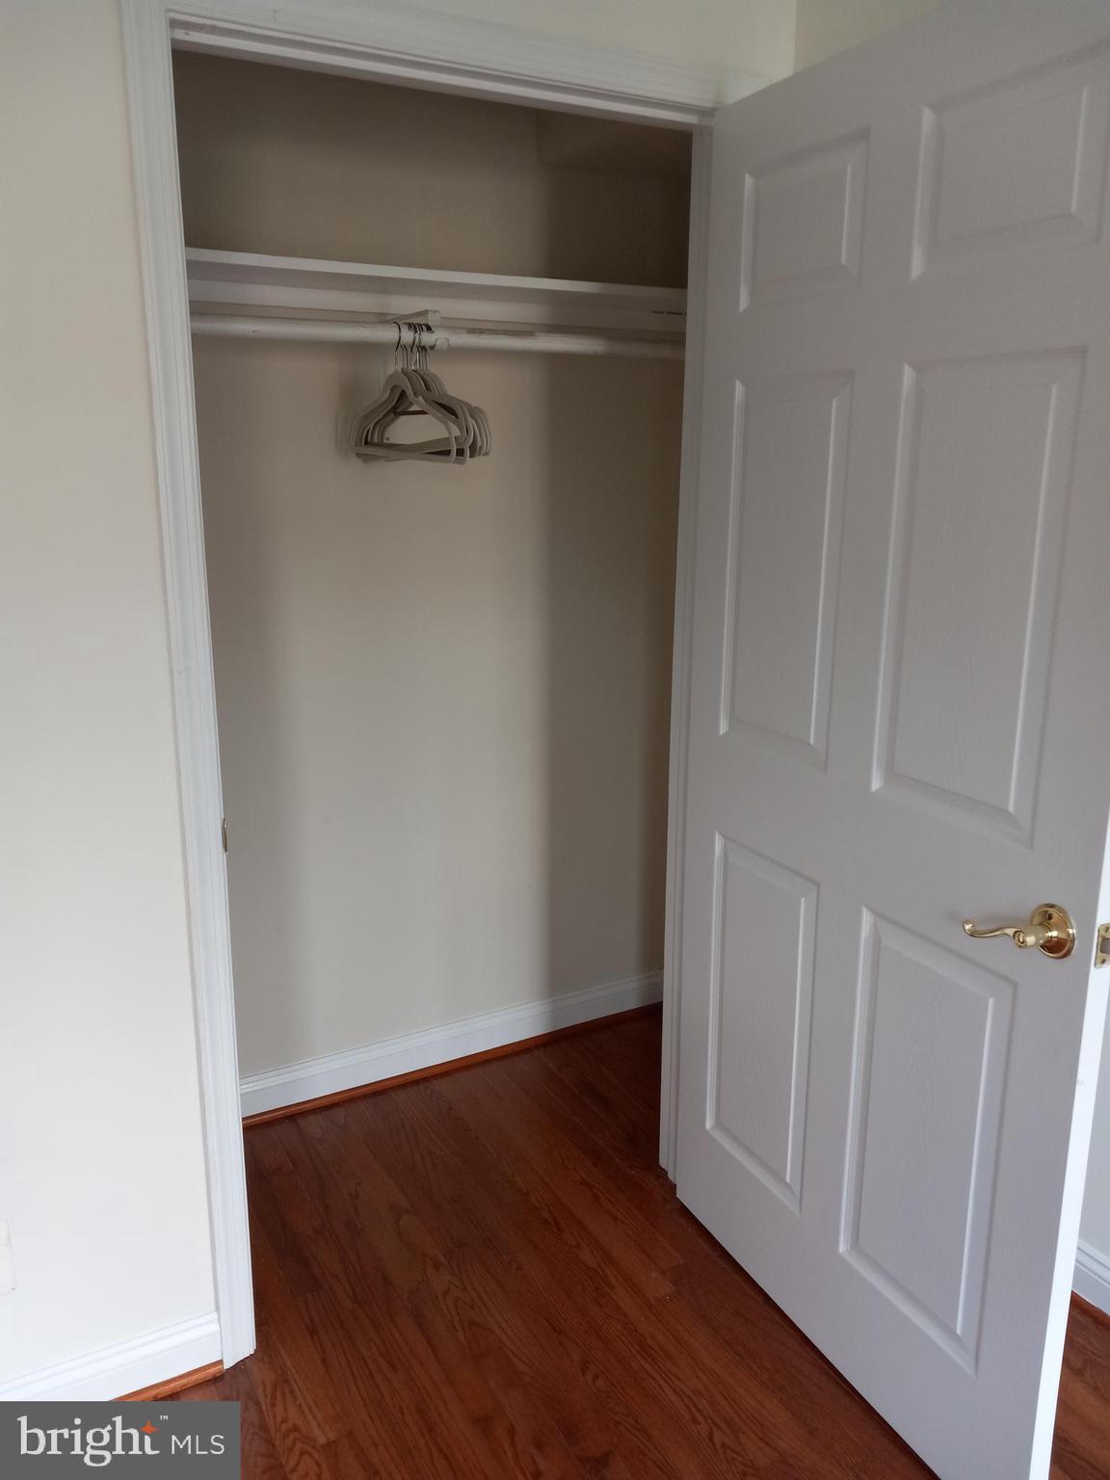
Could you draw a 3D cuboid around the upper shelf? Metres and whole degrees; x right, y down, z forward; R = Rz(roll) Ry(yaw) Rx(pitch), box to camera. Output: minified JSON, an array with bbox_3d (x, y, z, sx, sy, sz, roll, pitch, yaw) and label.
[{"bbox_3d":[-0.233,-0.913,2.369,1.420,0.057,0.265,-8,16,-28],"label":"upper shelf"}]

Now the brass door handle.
[{"bbox_3d":[0.577,0.233,1.448,0.062,0.066,0.133,-7,15,-25],"label":"brass door handle"}]

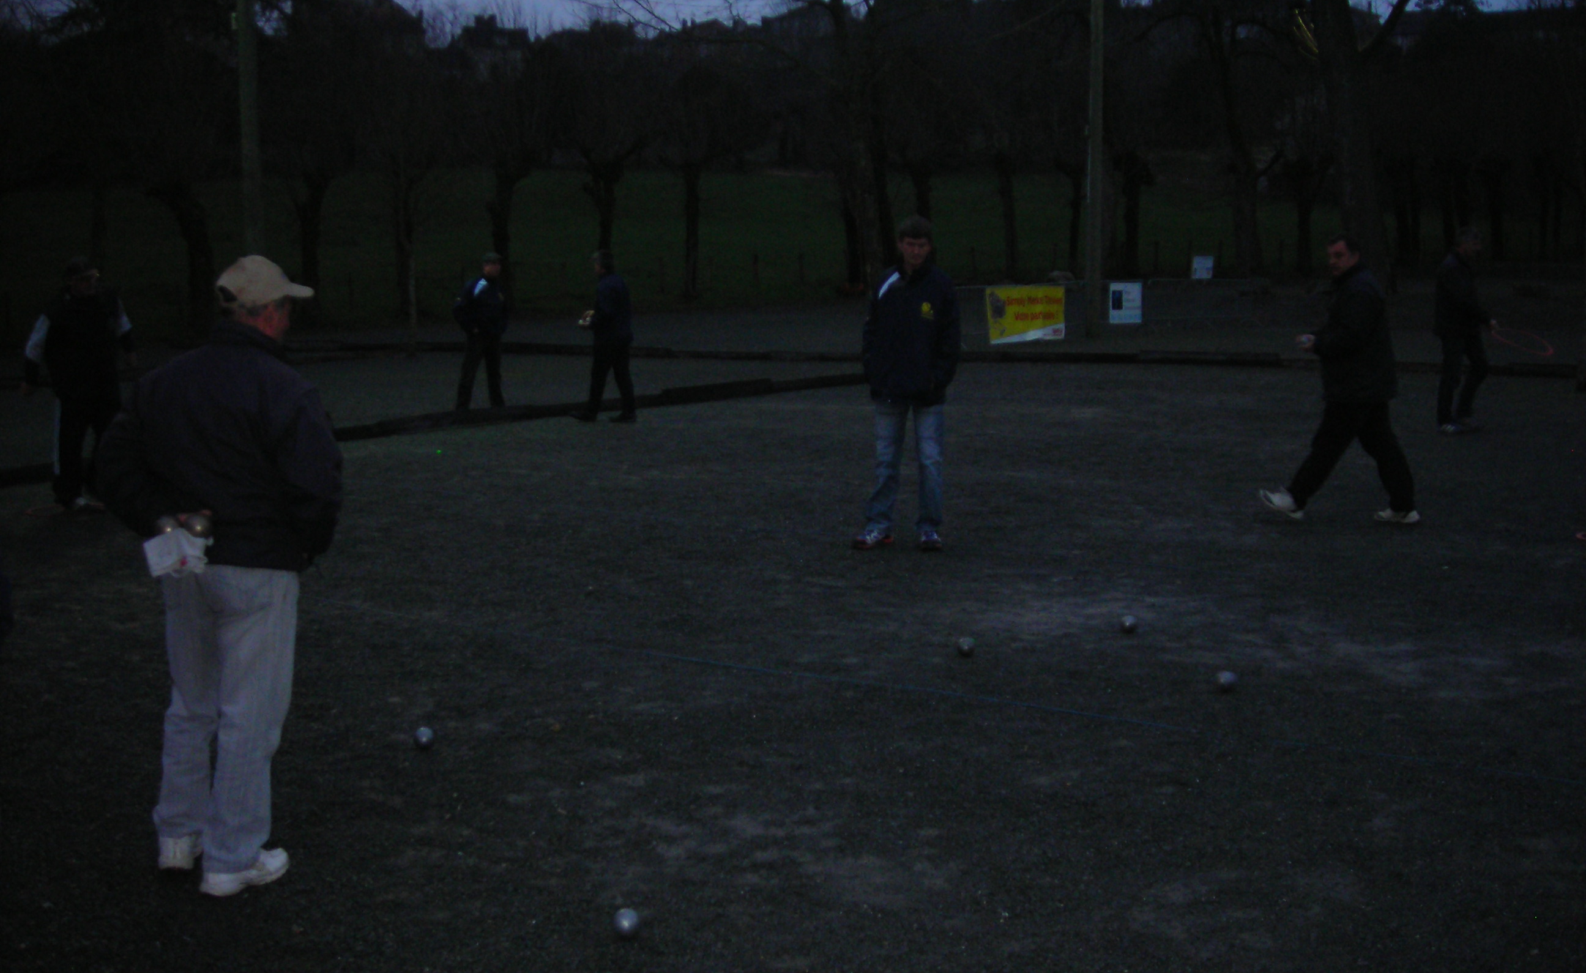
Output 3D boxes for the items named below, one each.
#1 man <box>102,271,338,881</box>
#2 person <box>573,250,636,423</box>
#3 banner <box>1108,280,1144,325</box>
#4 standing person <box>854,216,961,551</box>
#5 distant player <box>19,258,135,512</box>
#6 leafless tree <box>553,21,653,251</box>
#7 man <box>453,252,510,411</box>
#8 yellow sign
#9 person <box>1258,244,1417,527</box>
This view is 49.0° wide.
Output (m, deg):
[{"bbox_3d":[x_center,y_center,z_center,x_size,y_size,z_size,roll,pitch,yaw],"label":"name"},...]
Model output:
[{"bbox_3d":[-1.602,0.248,4.877,0.620,1.768,0.430,3,9,28],"label":"man"},{"bbox_3d":[-1.929,-1.538,17.778,0.600,1.755,0.500,1,8,12],"label":"person"},{"bbox_3d":[5.914,-3.259,30.950,0.580,0.723,0.040,-2,8,-7],"label":"banner"},{"bbox_3d":[0.648,-0.587,9.850,0.580,1.867,0.400,0,8,7],"label":"standing person"},{"bbox_3d":[-5.006,-0.724,12.179,0.720,1.736,0.450,-5,9,-28],"label":"distant player"},{"bbox_3d":[-5.402,-9.107,49.453,3.000,7.864,3.000,-1,8,0],"label":"leafless tree"},{"bbox_3d":[-3.326,-1.637,18.580,0.520,1.721,0.460,-6,9,-30],"label":"man"},{"bbox_3d":[4.045,-2.992,30.236,1.600,0.926,0.040,-5,9,-27],"label":"yellow sign"},{"bbox_3d":[3.363,-0.663,10.679,0.920,1.735,0.540,0,8,9],"label":"person"}]

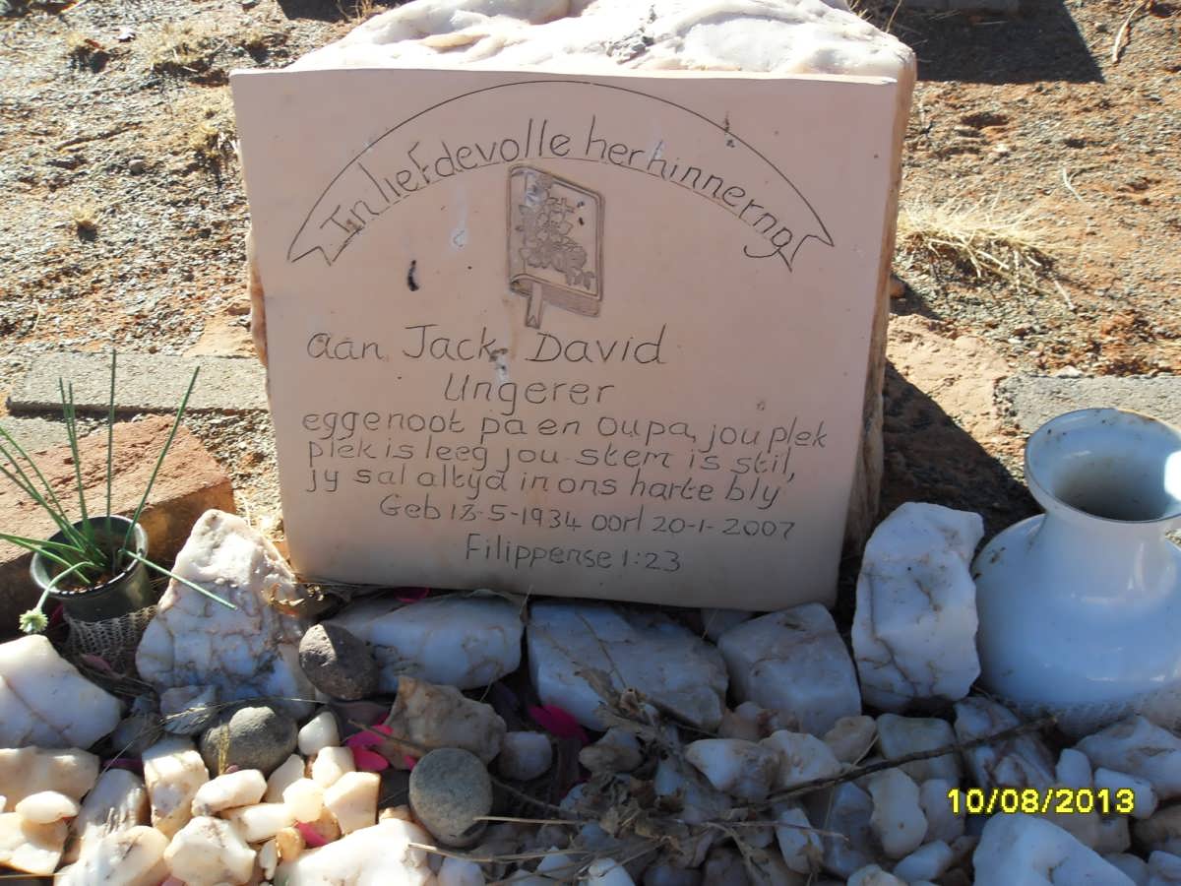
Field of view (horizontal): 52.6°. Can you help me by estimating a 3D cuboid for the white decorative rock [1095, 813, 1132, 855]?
[{"bbox_3d":[0.413,0.310,0.943,0.031,0.028,0.030,-1,34,0],"label":"white decorative rock"}]

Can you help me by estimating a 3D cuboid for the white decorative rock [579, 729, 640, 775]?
[{"bbox_3d":[0.017,0.263,1.020,0.052,0.035,0.035,-1,34,0],"label":"white decorative rock"}]

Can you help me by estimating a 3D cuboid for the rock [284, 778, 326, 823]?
[{"bbox_3d":[-0.216,0.271,0.904,0.031,0.028,0.031,0,38,0],"label":"rock"}]

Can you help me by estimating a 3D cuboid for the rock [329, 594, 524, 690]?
[{"bbox_3d":[-0.155,0.186,1.113,0.182,0.072,0.087,-1,34,0],"label":"rock"}]

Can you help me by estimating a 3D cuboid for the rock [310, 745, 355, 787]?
[{"bbox_3d":[-0.205,0.260,0.951,0.034,0.033,0.033,-1,33,0],"label":"rock"}]

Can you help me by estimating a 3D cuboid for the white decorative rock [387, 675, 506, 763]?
[{"bbox_3d":[-0.121,0.233,1.001,0.099,0.055,0.059,-1,33,0],"label":"white decorative rock"}]

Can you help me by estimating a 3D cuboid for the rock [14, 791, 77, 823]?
[{"bbox_3d":[-0.410,0.274,0.900,0.048,0.021,0.028,0,38,0],"label":"rock"}]

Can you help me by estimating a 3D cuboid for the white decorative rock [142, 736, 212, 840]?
[{"bbox_3d":[-0.323,0.270,0.929,0.051,0.070,0.062,-1,33,0],"label":"white decorative rock"}]

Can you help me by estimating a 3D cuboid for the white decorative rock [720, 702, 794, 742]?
[{"bbox_3d":[0.138,0.233,0.985,0.060,0.037,0.041,0,38,0],"label":"white decorative rock"}]

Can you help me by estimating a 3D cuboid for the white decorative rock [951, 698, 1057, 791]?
[{"bbox_3d":[0.336,0.244,0.970,0.083,0.054,0.070,0,38,0],"label":"white decorative rock"}]

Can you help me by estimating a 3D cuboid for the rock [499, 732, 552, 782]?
[{"bbox_3d":[-0.053,0.255,0.974,0.044,0.037,0.039,-1,33,0],"label":"rock"}]

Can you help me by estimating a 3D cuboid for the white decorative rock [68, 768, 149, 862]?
[{"bbox_3d":[-0.393,0.305,0.972,0.058,0.055,0.070,-1,34,0],"label":"white decorative rock"}]

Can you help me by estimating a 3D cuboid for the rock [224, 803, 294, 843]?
[{"bbox_3d":[-0.266,0.304,0.963,0.056,0.030,0.032,-1,34,0],"label":"rock"}]

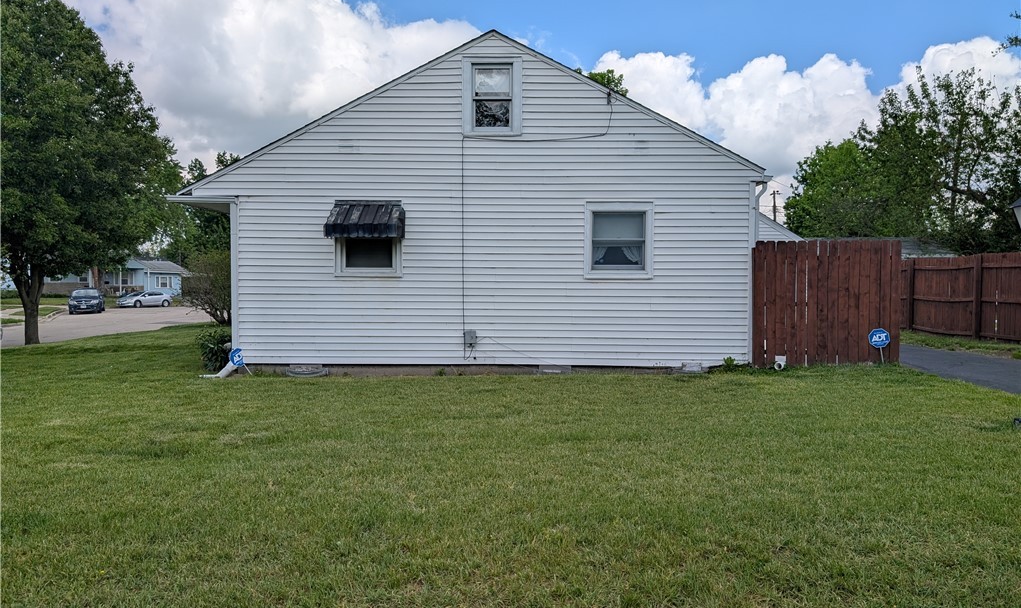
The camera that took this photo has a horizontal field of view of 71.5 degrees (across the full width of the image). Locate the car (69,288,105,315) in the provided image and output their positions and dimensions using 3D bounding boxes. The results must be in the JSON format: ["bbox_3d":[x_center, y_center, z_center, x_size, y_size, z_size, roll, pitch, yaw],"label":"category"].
[{"bbox_3d":[-28.087,-0.202,47.176,1.830,1.670,4.450,0,2,-26],"label":"car"}]

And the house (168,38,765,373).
[{"bbox_3d":[-0.537,-1.587,15.250,8.600,4.880,10.200,0,2,0],"label":"house"}]

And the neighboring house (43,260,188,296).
[{"bbox_3d":[-39.451,-2.633,68.380,8.200,4.000,12.600,2,2,41],"label":"neighboring house"}]

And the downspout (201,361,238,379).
[{"bbox_3d":[-4.107,0.924,10.000,0.550,0.270,0.160,0,2,-9],"label":"downspout"}]

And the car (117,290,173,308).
[{"bbox_3d":[-31.378,-0.387,61.000,1.760,1.440,4.500,1,2,28],"label":"car"}]

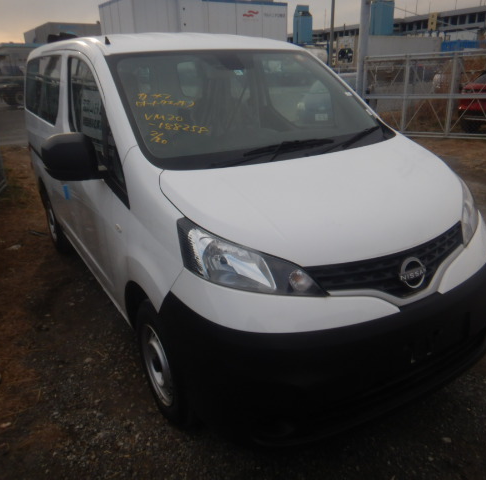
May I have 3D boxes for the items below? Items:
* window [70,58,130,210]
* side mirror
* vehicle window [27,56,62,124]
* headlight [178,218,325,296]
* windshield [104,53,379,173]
[{"bbox_3d":[-0.734,-0.583,2.159,0.100,0.630,1.130,-5,18,-31],"label":"window"},{"bbox_3d":[-0.749,-0.359,1.929,0.230,0.200,0.150,-14,23,-28],"label":"side mirror"},{"bbox_3d":[-1.456,-1.084,3.220,0.070,0.430,1.020,-5,18,-31],"label":"vehicle window"},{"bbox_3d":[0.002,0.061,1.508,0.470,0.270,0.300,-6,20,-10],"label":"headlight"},{"bbox_3d":[0.085,-0.707,2.210,1.300,0.140,0.930,-14,54,-28],"label":"windshield"}]

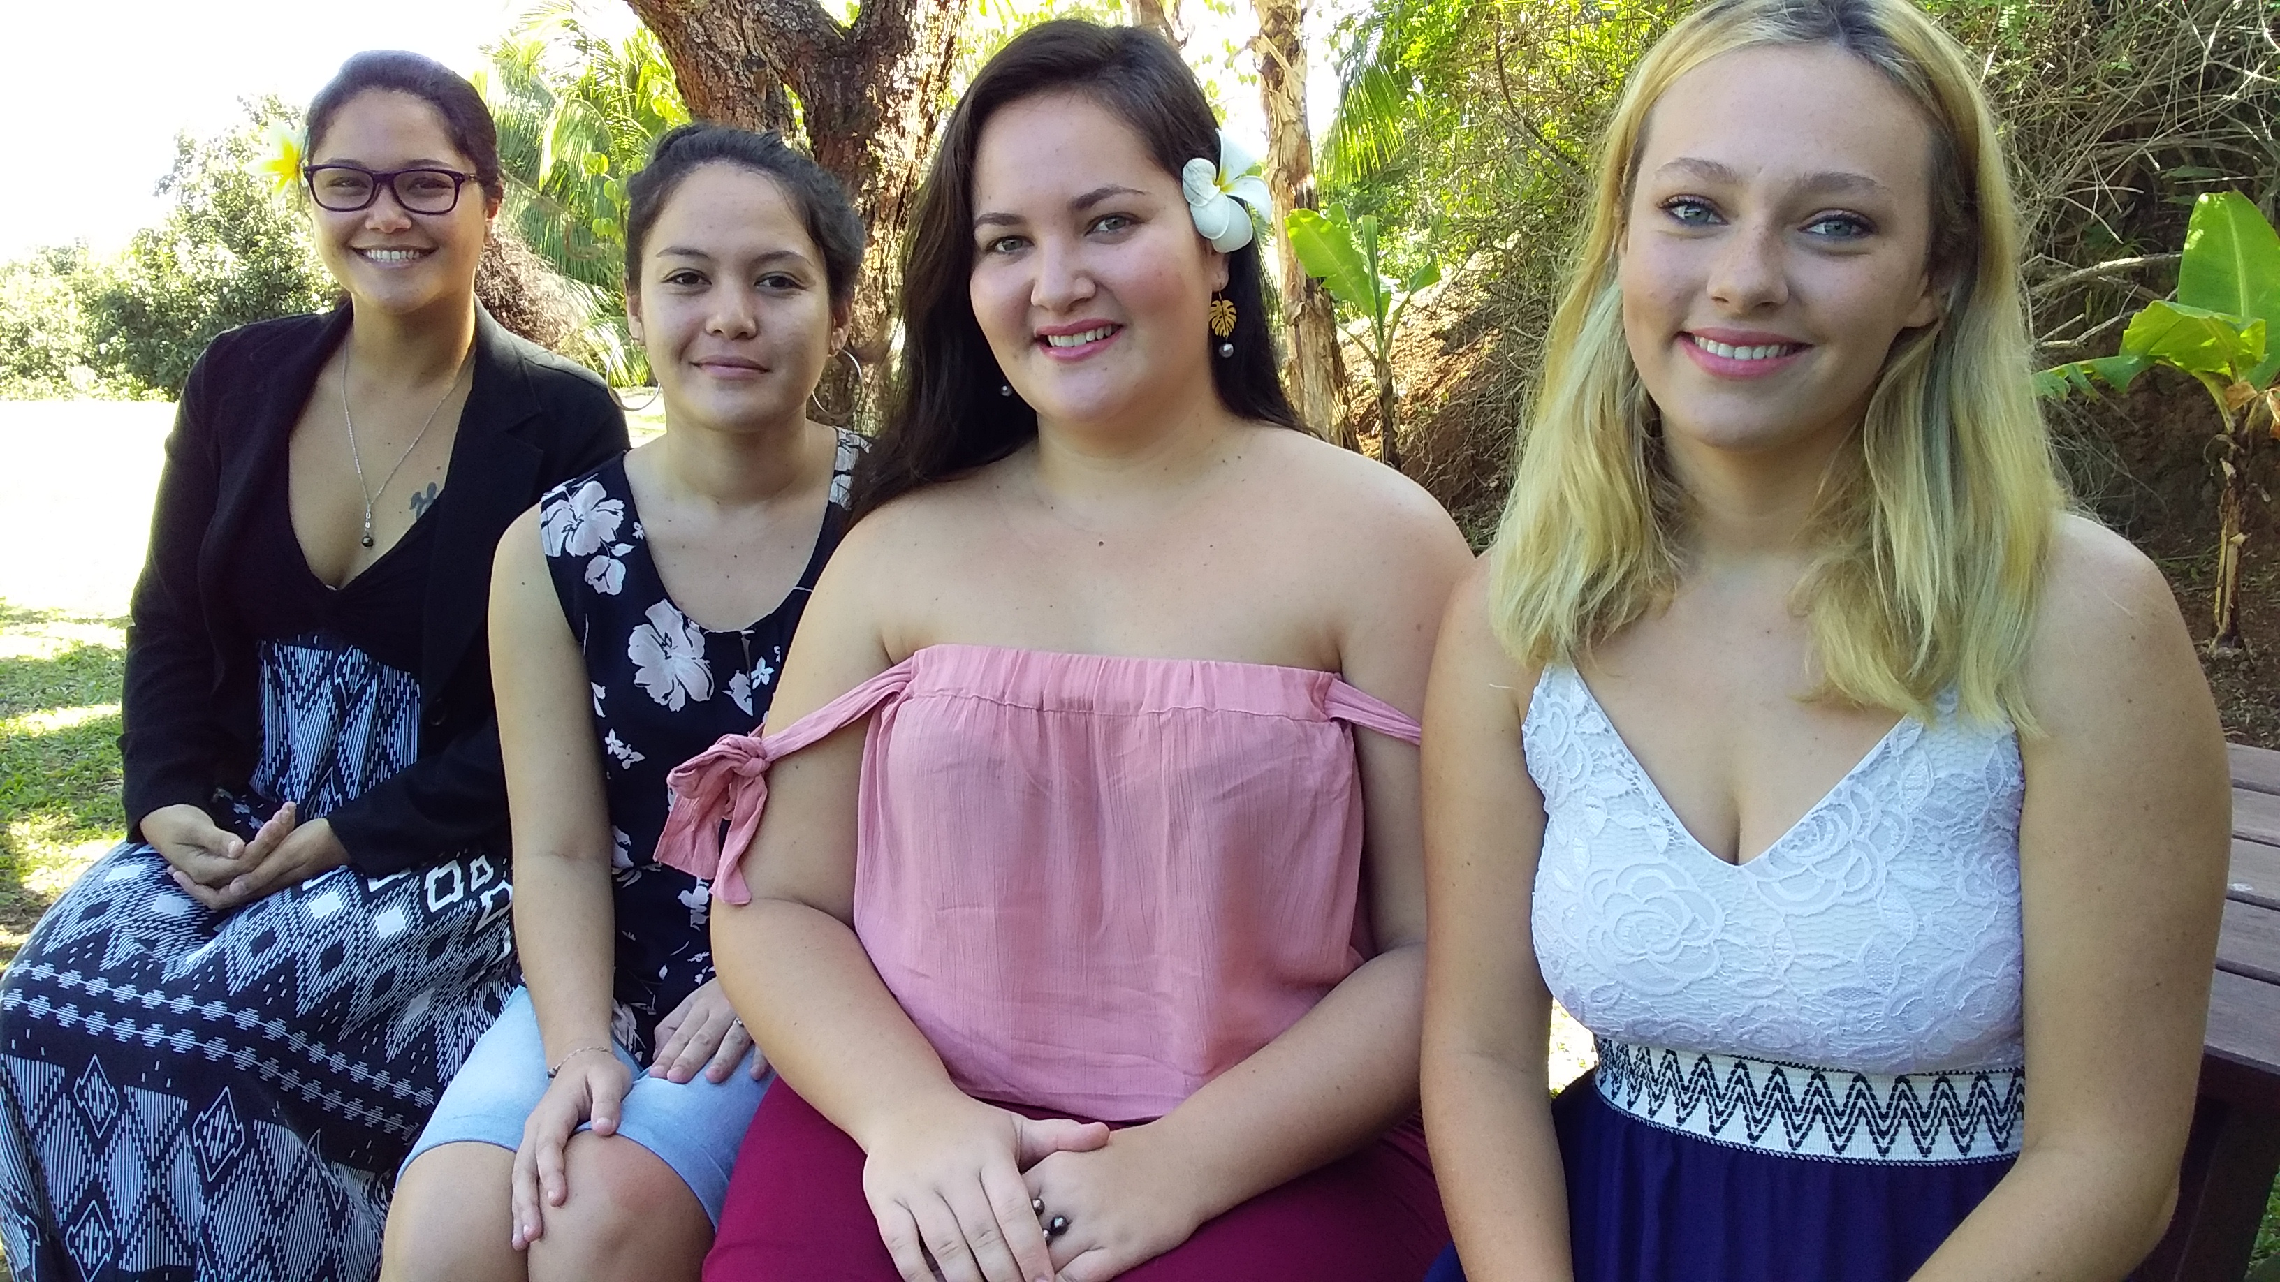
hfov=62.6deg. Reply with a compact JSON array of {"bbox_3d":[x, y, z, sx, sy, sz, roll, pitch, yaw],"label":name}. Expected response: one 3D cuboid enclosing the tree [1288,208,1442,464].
[{"bbox_3d":[1.030,-1.350,8.600,0.700,1.280,0.620,0,12,0],"label":"tree"}]

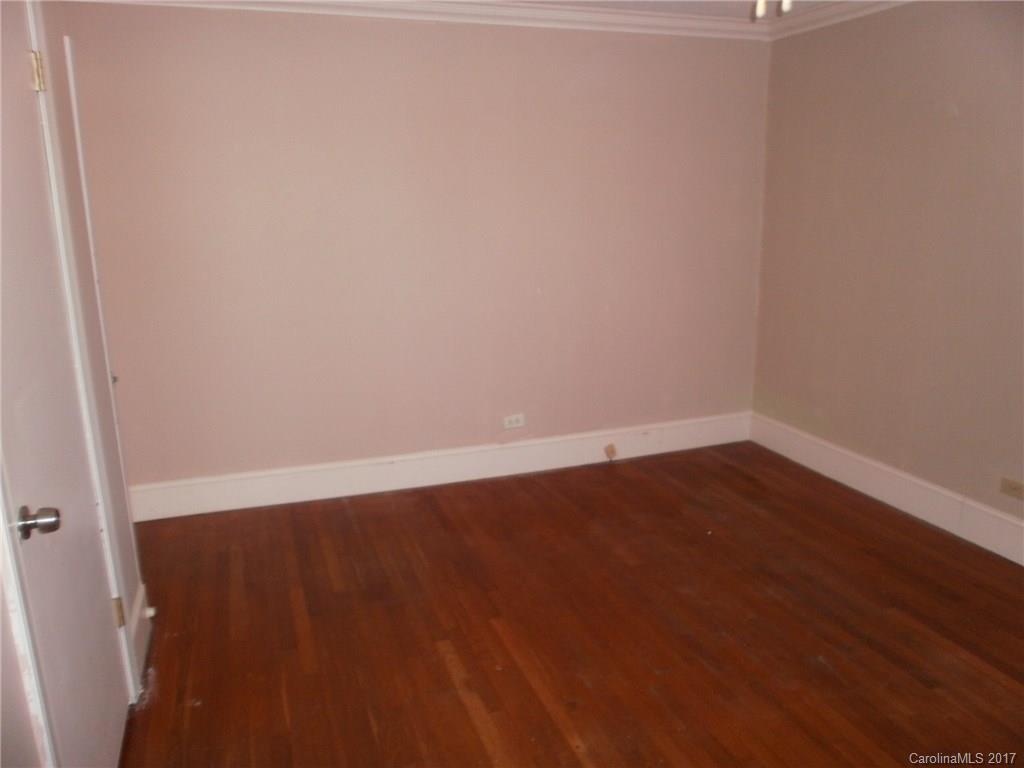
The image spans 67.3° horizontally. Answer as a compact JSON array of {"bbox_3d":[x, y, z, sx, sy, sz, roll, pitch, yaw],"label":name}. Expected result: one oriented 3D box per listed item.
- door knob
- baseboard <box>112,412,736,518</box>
[{"bbox_3d":[-0.943,0.275,1.543,0.066,0.065,0.065,-5,14,-18],"label":"door knob"},{"bbox_3d":[-0.176,0.426,4.315,3.552,0.185,0.025,-5,14,-18],"label":"baseboard"}]

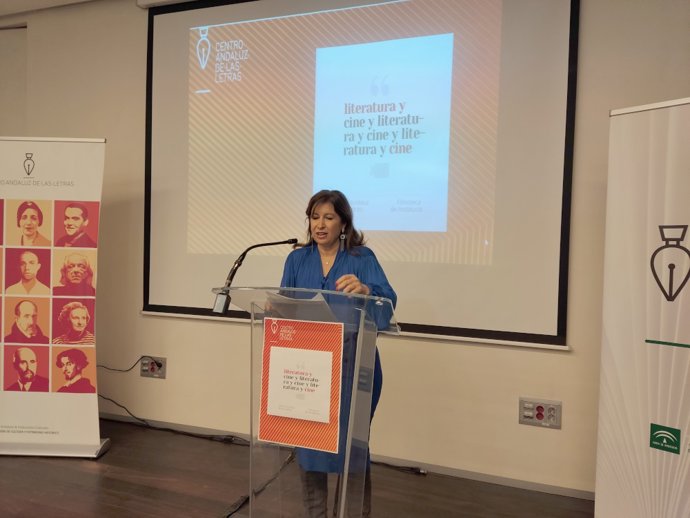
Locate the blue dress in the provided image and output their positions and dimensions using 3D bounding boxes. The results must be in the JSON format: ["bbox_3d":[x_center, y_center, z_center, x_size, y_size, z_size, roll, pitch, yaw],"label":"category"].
[{"bbox_3d":[-0.026,0.415,2.090,0.460,0.950,0.360,2,1,23],"label":"blue dress"}]

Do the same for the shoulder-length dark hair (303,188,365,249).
[{"bbox_3d":[-0.046,-0.153,2.080,0.220,0.260,0.230,2,1,26],"label":"shoulder-length dark hair"}]

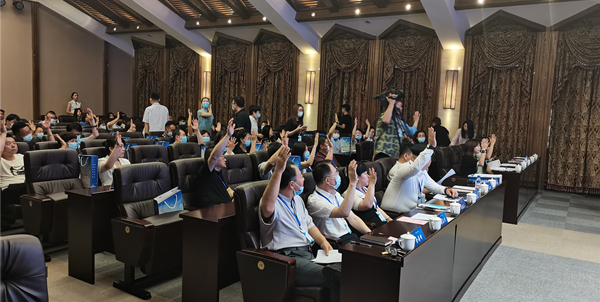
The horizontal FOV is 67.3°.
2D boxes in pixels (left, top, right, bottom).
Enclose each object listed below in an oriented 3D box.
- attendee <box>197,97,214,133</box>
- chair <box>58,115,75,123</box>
[{"bbox_3d":[-1.978,-0.264,9.378,0.480,1.690,0.360,1,6,-21],"label":"attendee"},{"bbox_3d":[-6.530,-0.468,12.876,0.620,1.030,0.640,5,5,31],"label":"chair"}]

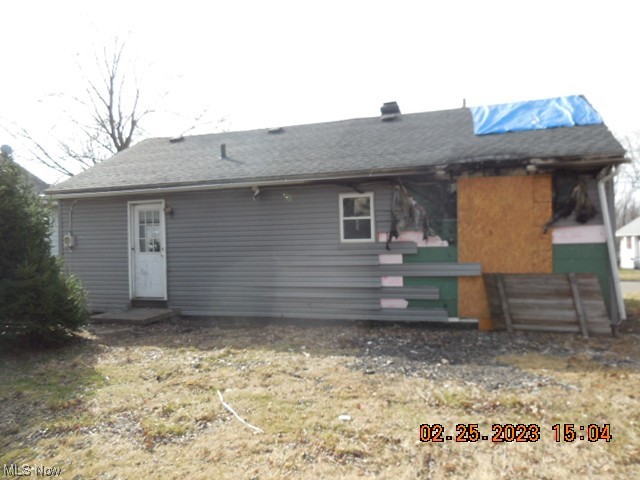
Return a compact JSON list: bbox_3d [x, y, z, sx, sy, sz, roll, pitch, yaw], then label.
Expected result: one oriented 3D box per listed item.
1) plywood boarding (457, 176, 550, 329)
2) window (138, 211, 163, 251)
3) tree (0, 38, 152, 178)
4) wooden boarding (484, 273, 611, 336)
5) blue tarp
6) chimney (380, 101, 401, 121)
[{"bbox_3d":[3.117,0.218,7.801,1.500,2.560,0.040,-1,0,18],"label":"plywood boarding"},{"bbox_3d":[-3.695,-0.180,10.042,0.570,0.920,0.050,-1,0,18],"label":"window"},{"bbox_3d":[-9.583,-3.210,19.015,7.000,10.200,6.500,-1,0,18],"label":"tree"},{"bbox_3d":[3.616,1.021,7.453,1.760,0.980,0.090,-4,-17,18],"label":"wooden boarding"},{"bbox_3d":[4.319,-2.578,9.489,2.400,0.100,2.100,-1,29,18],"label":"blue tarp"},{"bbox_3d":[1.725,-3.100,11.151,0.420,0.430,0.420,-1,0,18],"label":"chimney"}]

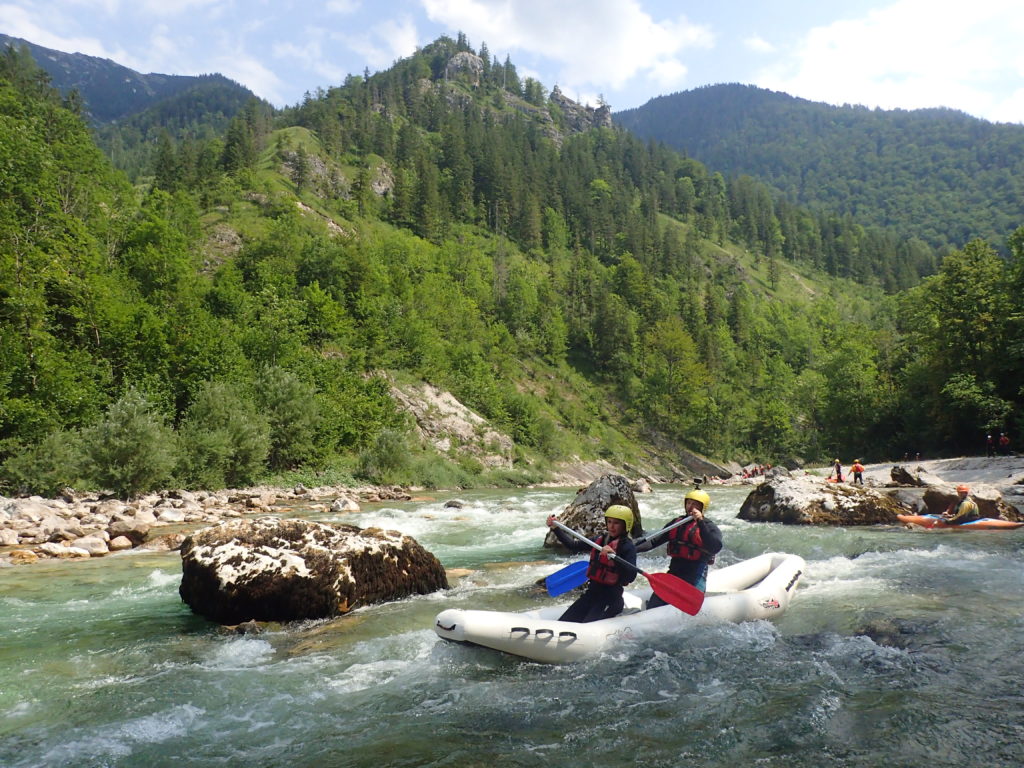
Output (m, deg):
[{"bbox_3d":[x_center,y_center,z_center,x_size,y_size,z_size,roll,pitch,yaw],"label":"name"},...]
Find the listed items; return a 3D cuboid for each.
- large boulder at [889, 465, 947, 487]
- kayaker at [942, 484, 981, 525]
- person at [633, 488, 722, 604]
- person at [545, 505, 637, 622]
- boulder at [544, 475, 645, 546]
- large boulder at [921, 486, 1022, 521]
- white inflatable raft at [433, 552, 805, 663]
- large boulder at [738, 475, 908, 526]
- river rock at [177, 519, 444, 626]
[{"bbox_3d":[23.300,5.222,41.679,3.200,1.250,2.400,-3,-7,24],"label":"large boulder"},{"bbox_3d":[9.370,2.544,15.414,0.820,0.860,0.520,-1,-6,6],"label":"kayaker"},{"bbox_3d":[1.520,1.466,6.458,0.720,1.100,0.680,5,-8,-40],"label":"person"},{"bbox_3d":[0.670,1.431,5.677,0.720,1.000,0.650,6,-9,-43],"label":"person"},{"bbox_3d":[1.430,2.201,13.037,1.600,1.180,1.500,-1,-6,11],"label":"boulder"},{"bbox_3d":[11.450,2.855,18.096,2.300,0.850,1.600,-3,-7,24],"label":"large boulder"},{"bbox_3d":[1.190,1.805,6.059,4.220,0.520,1.000,5,-8,-41],"label":"white inflatable raft"},{"bbox_3d":[7.400,2.709,17.509,3.800,1.050,2.300,-2,-7,17],"label":"large boulder"},{"bbox_3d":[-2.030,1.793,7.599,2.300,0.900,2.100,-2,-6,14],"label":"river rock"}]

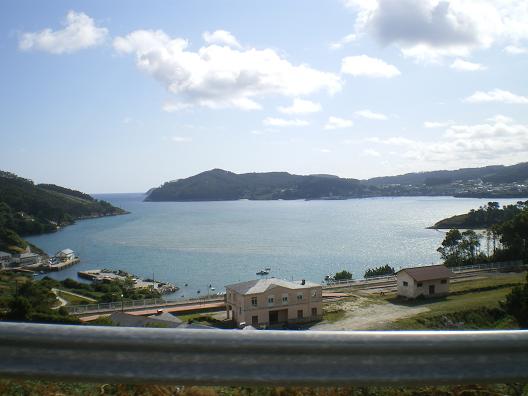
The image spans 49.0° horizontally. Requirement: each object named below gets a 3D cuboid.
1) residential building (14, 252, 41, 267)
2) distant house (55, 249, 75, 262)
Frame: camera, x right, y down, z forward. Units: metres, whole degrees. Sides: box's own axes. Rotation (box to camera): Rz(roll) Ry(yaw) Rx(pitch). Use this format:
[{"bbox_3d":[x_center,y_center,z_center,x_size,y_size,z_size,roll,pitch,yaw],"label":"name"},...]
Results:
[{"bbox_3d":[-121.820,31.540,298.859,6.000,5.300,11.500,0,1,30],"label":"residential building"},{"bbox_3d":[-108.428,31.446,316.846,6.000,4.900,7.500,0,1,11],"label":"distant house"}]

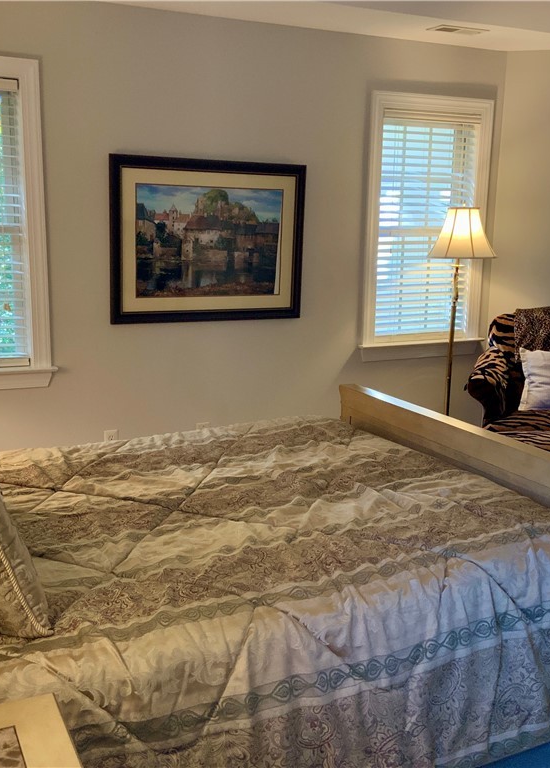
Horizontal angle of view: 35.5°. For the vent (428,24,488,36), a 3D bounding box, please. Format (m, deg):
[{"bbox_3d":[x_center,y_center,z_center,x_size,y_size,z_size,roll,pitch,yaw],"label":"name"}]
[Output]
[{"bbox_3d":[0.973,-1.871,4.552,0.310,0.020,0.165,-4,12,-24],"label":"vent"}]

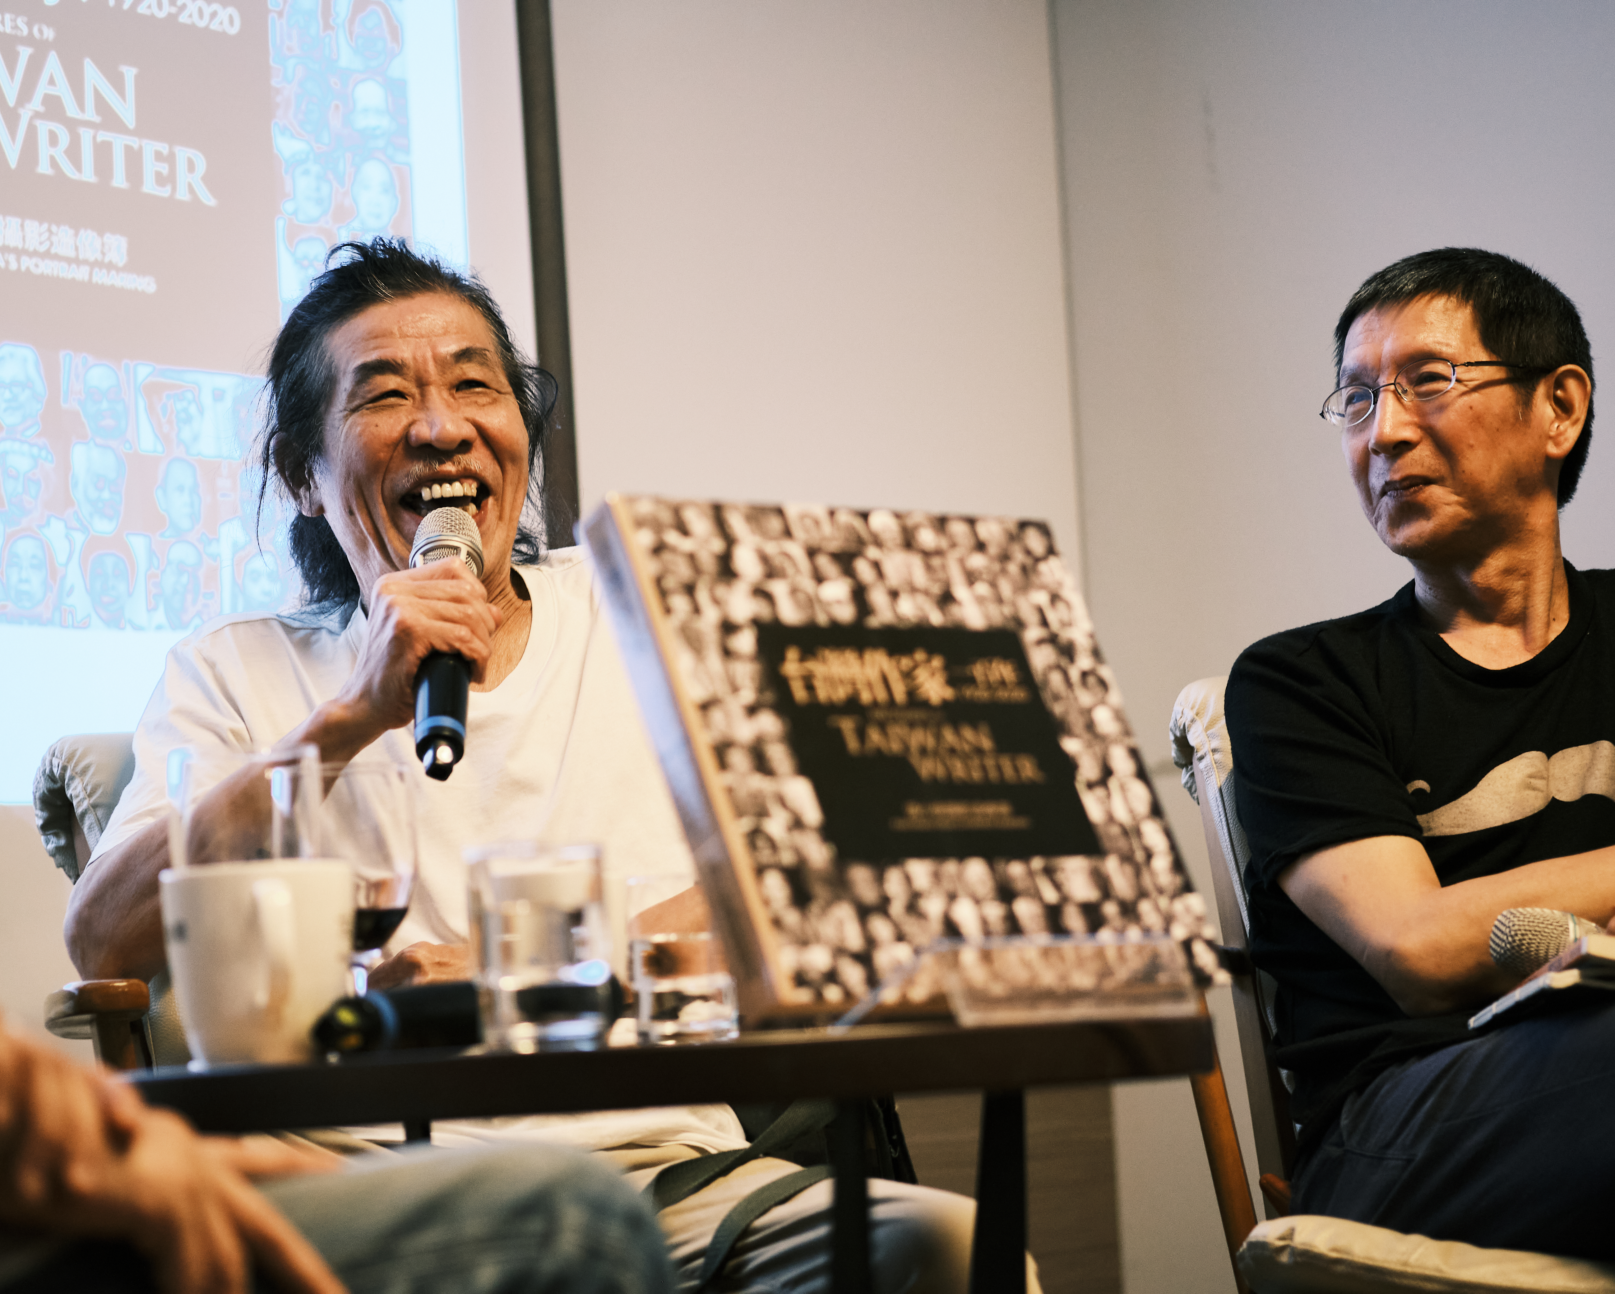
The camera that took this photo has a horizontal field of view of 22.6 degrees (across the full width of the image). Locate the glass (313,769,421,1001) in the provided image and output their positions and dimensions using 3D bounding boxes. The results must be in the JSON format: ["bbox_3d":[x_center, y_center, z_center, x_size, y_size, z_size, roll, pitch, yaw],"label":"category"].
[{"bbox_3d":[-0.262,0.151,2.320,0.083,0.168,0.083,-4,-5,0],"label":"glass"}]

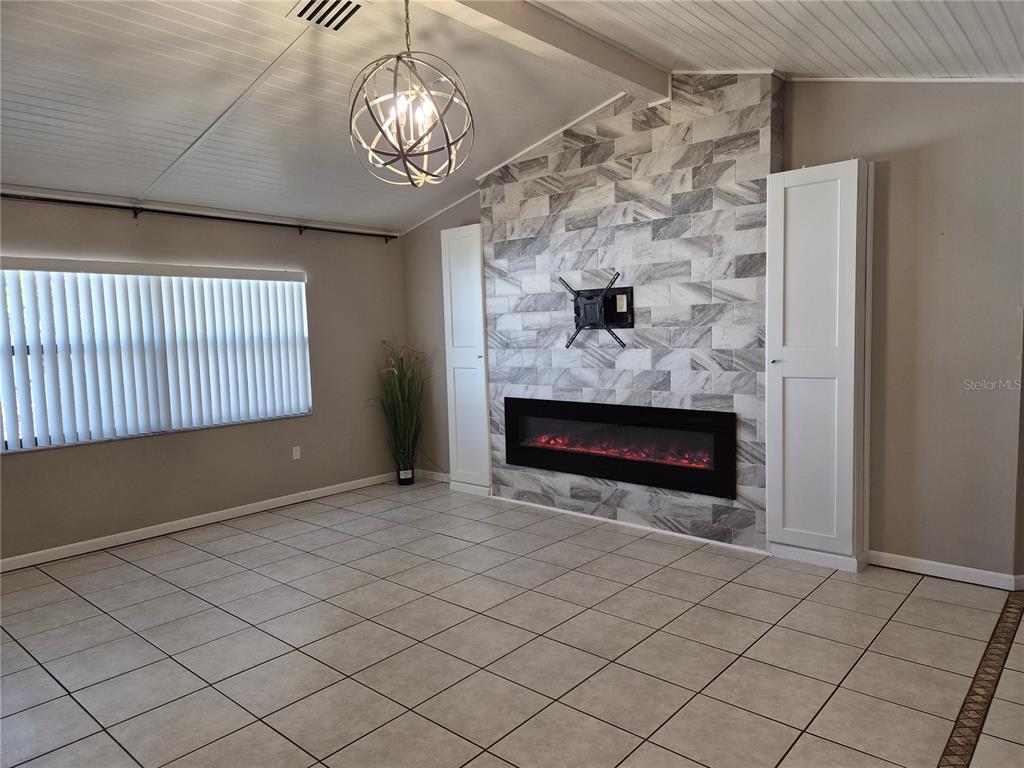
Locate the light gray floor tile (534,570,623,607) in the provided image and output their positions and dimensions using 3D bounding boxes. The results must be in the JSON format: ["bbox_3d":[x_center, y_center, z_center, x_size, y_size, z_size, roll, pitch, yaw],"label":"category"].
[{"bbox_3d":[0.387,1.159,3.853,0.402,0.010,0.402,2,6,41],"label":"light gray floor tile"}]

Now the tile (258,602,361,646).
[{"bbox_3d":[-1.023,1.224,3.472,0.402,0.010,0.402,2,6,41],"label":"tile"}]

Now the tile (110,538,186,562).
[{"bbox_3d":[-2.578,1.171,4.837,0.406,0.010,0.406,3,6,41],"label":"tile"}]

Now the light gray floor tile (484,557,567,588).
[{"bbox_3d":[0.085,1.163,4.176,0.406,0.010,0.406,3,6,41],"label":"light gray floor tile"}]

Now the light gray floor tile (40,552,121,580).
[{"bbox_3d":[-2.823,1.189,4.518,0.402,0.010,0.402,3,6,41],"label":"light gray floor tile"}]

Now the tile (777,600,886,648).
[{"bbox_3d":[1.572,1.176,3.364,0.402,0.010,0.402,3,6,41],"label":"tile"}]

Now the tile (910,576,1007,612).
[{"bbox_3d":[2.452,1.145,3.735,0.409,0.010,0.376,3,6,41],"label":"tile"}]

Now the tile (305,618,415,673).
[{"bbox_3d":[-0.718,1.236,3.206,0.402,0.010,0.402,2,6,41],"label":"tile"}]

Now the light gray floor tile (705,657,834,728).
[{"bbox_3d":[1.029,1.230,2.728,0.402,0.010,0.402,2,6,41],"label":"light gray floor tile"}]

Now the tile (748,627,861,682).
[{"bbox_3d":[1.331,1.225,3.095,0.409,0.010,0.409,3,6,41],"label":"tile"}]

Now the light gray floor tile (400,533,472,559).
[{"bbox_3d":[-0.525,1.121,4.683,0.402,0.010,0.402,3,6,41],"label":"light gray floor tile"}]

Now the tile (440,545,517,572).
[{"bbox_3d":[-0.220,1.132,4.394,0.402,0.010,0.402,2,6,41],"label":"tile"}]

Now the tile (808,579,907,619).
[{"bbox_3d":[1.841,1.145,3.666,0.402,0.010,0.402,3,6,41],"label":"tile"}]

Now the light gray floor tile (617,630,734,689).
[{"bbox_3d":[0.737,1.239,3.042,0.406,0.010,0.406,3,6,41],"label":"light gray floor tile"}]

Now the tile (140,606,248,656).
[{"bbox_3d":[-1.596,1.242,3.425,0.402,0.010,0.402,2,6,41],"label":"tile"}]

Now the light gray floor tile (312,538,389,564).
[{"bbox_3d":[-1.099,1.138,4.645,0.402,0.010,0.402,3,6,41],"label":"light gray floor tile"}]

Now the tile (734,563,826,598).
[{"bbox_3d":[1.538,1.129,3.914,0.401,0.012,0.401,3,6,41],"label":"tile"}]

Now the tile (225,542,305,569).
[{"bbox_3d":[-1.667,1.155,4.579,0.401,0.012,0.401,3,6,41],"label":"tile"}]

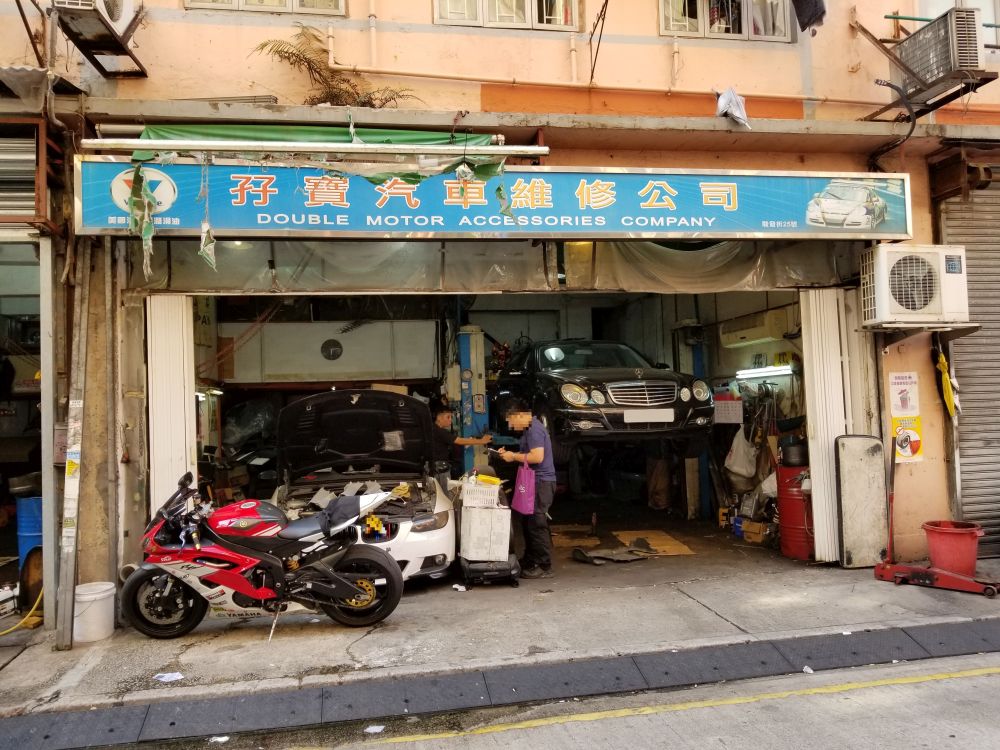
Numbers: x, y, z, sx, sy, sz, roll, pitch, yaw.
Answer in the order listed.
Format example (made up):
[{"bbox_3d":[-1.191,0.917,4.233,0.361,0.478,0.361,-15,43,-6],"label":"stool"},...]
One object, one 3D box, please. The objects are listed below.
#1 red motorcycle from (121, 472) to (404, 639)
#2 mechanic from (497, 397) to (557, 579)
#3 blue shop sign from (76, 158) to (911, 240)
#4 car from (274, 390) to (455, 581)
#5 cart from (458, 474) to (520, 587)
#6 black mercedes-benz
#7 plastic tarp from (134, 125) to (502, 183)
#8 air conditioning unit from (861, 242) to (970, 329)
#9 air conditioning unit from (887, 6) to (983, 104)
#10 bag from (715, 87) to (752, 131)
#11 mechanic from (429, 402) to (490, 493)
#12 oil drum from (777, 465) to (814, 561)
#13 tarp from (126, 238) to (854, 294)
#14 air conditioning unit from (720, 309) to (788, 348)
[{"bbox_3d":[-1.665,1.296,5.350,2.000,1.170,0.700,-2,-3,-11],"label":"red motorcycle"},{"bbox_3d":[0.233,1.059,7.170,0.520,1.667,0.480,-1,-3,-26],"label":"mechanic"},{"bbox_3d":[0.273,-1.427,6.290,7.021,0.608,0.150,-2,-3,-10],"label":"blue shop sign"},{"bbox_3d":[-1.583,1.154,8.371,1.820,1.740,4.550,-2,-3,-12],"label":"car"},{"bbox_3d":[-0.090,1.388,6.800,0.530,0.970,0.420,-2,-3,-6],"label":"cart"},{"bbox_3d":[1.049,0.313,9.900,1.880,1.460,4.820,-2,-3,-11],"label":"black mercedes-benz"},{"bbox_3d":[-1.355,-1.727,5.860,2.800,0.460,0.350,-2,-3,-10],"label":"plastic tarp"},{"bbox_3d":[3.784,-0.810,6.904,0.880,0.690,0.310,-2,-3,-10],"label":"air conditioning unit"},{"bbox_3d":[3.911,-2.844,6.801,0.280,0.535,0.780,-2,-3,-10],"label":"air conditioning unit"},{"bbox_3d":[1.969,-2.265,6.361,0.280,0.350,0.230,-2,-3,-10],"label":"bag"},{"bbox_3d":[-0.436,1.135,8.300,0.640,1.650,0.500,-2,-3,-6],"label":"mechanic"},{"bbox_3d":[3.079,1.360,7.562,0.585,0.880,0.585,-2,-3,-10],"label":"oil drum"},{"bbox_3d":[0.193,-0.974,6.700,6.500,0.500,0.180,-2,-3,-10],"label":"tarp"},{"bbox_3d":[2.949,-0.525,8.826,0.230,0.295,1.070,-2,-3,-10],"label":"air conditioning unit"}]

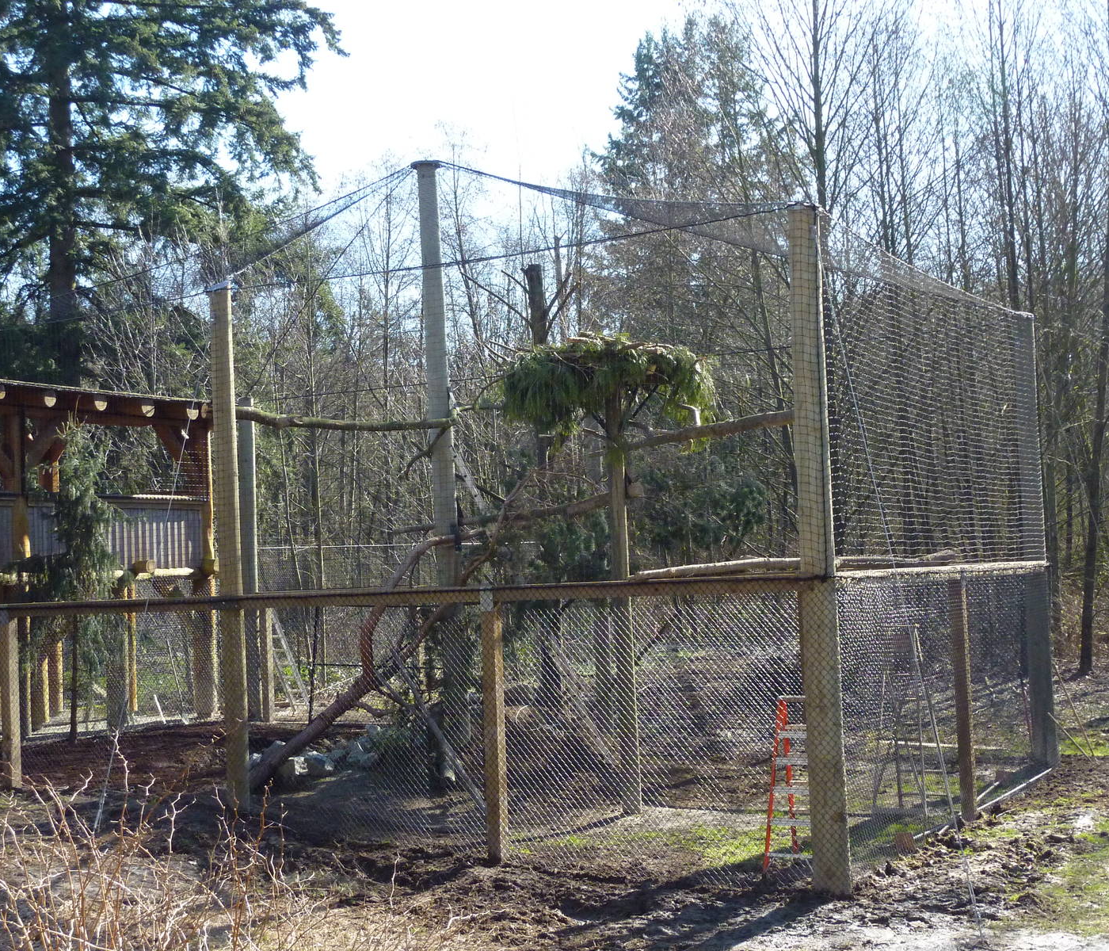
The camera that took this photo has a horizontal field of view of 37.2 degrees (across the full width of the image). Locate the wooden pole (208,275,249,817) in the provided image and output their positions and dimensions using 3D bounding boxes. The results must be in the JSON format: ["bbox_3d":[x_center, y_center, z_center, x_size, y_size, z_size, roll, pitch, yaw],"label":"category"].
[{"bbox_3d":[-3.491,0.741,17.695,0.240,5.647,0.240,-4,-4,29],"label":"wooden pole"}]

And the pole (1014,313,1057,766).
[{"bbox_3d":[6.226,0.811,21.320,0.290,5.854,0.290,-3,-4,29],"label":"pole"}]

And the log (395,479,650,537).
[{"bbox_3d":[-0.602,0.406,20.230,0.200,0.336,5.508,0,-4,-35],"label":"log"}]

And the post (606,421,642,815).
[{"bbox_3d":[0.745,1.467,17.733,0.180,4.328,0.180,-4,-4,29],"label":"post"}]

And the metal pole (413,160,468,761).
[{"bbox_3d":[-1.442,-0.247,21.161,0.310,7.682,0.310,-5,-4,29],"label":"metal pole"}]

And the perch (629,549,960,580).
[{"bbox_3d":[2.568,0.893,16.676,4.652,0.175,0.140,0,-4,-36],"label":"perch"}]

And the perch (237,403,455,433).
[{"bbox_3d":[-2.548,-0.673,19.466,0.160,0.263,3.708,-5,-4,44],"label":"perch"}]

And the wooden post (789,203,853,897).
[{"bbox_3d":[2.321,0.619,14.504,0.320,6.072,0.320,-4,-4,29],"label":"wooden post"}]

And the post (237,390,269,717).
[{"bbox_3d":[-5.074,1.394,27.566,0.250,5.381,0.250,-4,-4,29],"label":"post"}]

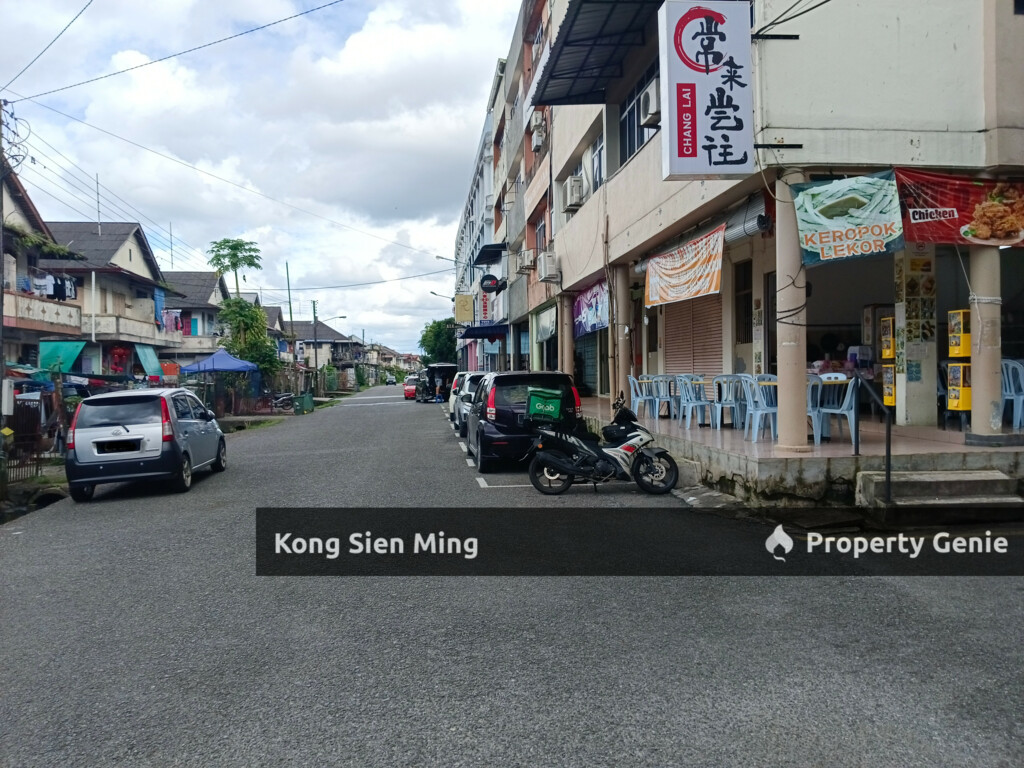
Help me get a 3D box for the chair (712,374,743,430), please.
[{"bbox_3d":[3.442,0.293,11.816,0.450,0.860,0.500,-1,1,3],"label":"chair"}]

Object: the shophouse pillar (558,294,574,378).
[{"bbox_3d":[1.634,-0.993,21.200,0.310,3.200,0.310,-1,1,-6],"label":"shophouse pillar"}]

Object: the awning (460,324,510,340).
[{"bbox_3d":[-1.272,-2.317,33.000,1.800,0.500,5.000,-1,1,-7],"label":"awning"}]

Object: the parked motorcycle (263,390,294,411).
[{"bbox_3d":[-12.298,0.872,38.700,1.900,1.050,0.700,-1,1,-10],"label":"parked motorcycle"}]

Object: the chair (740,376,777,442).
[{"bbox_3d":[3.201,0.313,9.450,0.520,0.840,0.440,-1,1,-8],"label":"chair"}]

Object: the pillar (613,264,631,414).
[{"bbox_3d":[2.367,-0.896,15.700,0.310,3.200,0.310,-1,1,-7],"label":"pillar"}]

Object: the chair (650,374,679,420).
[{"bbox_3d":[2.957,0.259,14.200,0.440,0.840,0.520,0,1,6],"label":"chair"}]

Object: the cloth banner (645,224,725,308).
[{"bbox_3d":[2.748,-1.832,12.150,0.100,0.980,3.570,-1,2,-7],"label":"cloth banner"}]

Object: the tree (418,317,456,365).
[{"bbox_3d":[-8.458,-3.716,90.000,6.000,8.700,6.000,-1,1,-7],"label":"tree"}]

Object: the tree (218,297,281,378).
[{"bbox_3d":[-12.069,-1.269,34.000,2.800,5.200,2.800,-1,1,-7],"label":"tree"}]

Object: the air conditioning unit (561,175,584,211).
[{"bbox_3d":[1.399,-4.405,17.100,0.340,0.680,0.820,-1,1,-7],"label":"air conditioning unit"}]

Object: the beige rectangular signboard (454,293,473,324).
[{"bbox_3d":[-3.207,-5.088,49.981,1.180,1.810,0.180,-1,1,-7],"label":"beige rectangular signboard"}]

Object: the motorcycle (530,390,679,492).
[{"bbox_3d":[1.079,0.738,9.120,1.900,1.240,0.700,-1,1,-3],"label":"motorcycle"}]

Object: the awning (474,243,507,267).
[{"bbox_3d":[-1.200,-6.450,37.027,1.250,0.320,6.000,-1,1,-7],"label":"awning"}]

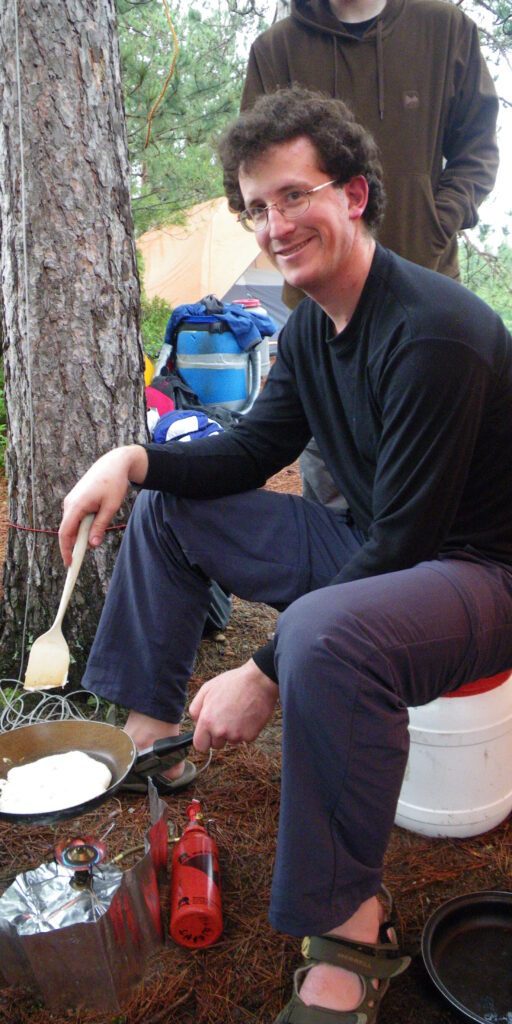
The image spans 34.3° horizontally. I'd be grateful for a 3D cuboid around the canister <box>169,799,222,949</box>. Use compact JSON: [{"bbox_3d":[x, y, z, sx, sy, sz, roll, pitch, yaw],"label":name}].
[{"bbox_3d":[-0.098,0.562,1.345,0.076,0.078,0.301,-1,15,-5],"label":"canister"}]

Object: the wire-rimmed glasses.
[{"bbox_3d":[0.064,-0.450,1.215,0.134,0.042,0.140,-8,20,39],"label":"wire-rimmed glasses"}]

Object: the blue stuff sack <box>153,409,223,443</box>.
[{"bbox_3d":[-0.306,-0.373,3.750,0.330,0.200,0.240,0,14,0],"label":"blue stuff sack"}]

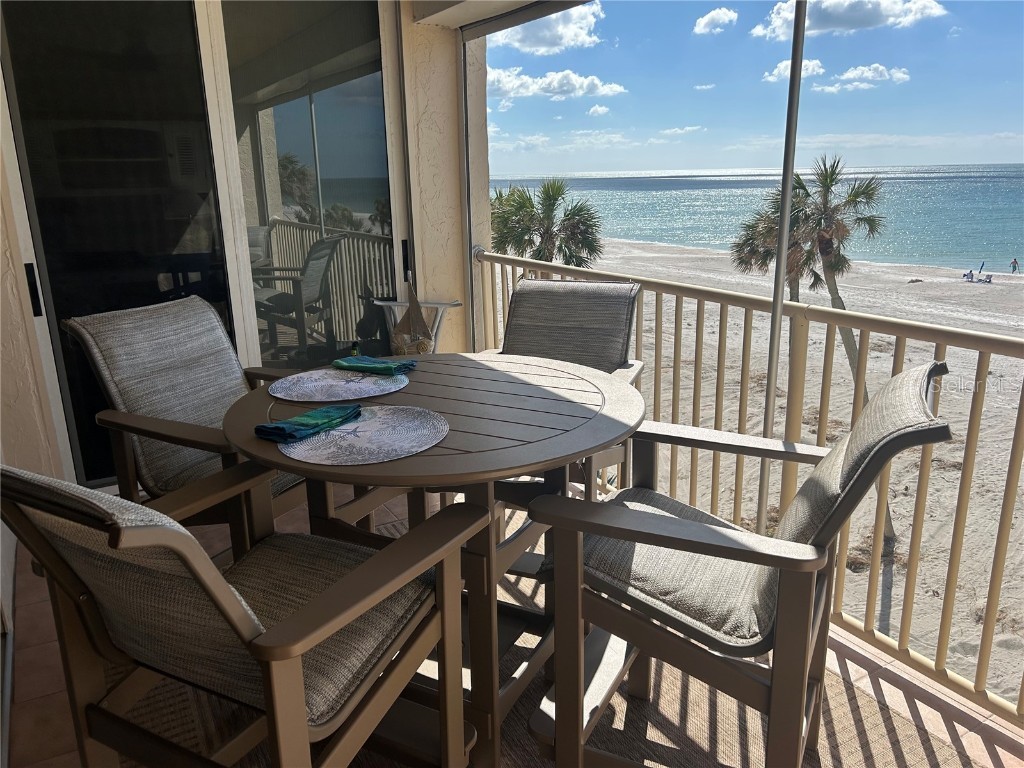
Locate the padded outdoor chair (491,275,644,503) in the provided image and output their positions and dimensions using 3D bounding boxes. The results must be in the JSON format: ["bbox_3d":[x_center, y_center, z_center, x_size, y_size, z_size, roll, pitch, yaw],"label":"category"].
[{"bbox_3d":[0.130,0.214,2.823,0.662,1.095,0.768,5,16,21],"label":"padded outdoor chair"}]

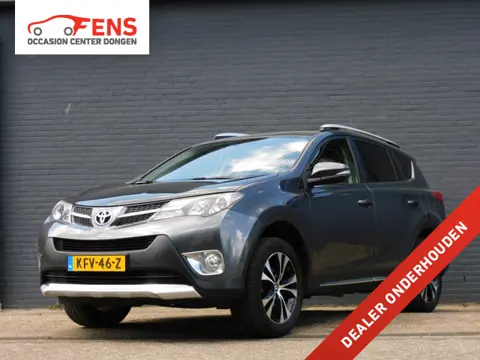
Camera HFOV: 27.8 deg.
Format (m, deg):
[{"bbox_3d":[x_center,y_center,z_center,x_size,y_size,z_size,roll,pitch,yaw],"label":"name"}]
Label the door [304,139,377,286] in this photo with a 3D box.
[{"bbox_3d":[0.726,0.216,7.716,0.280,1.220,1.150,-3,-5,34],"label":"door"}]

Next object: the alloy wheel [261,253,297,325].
[{"bbox_3d":[0.211,0.766,6.876,0.190,0.490,0.490,-3,-5,34],"label":"alloy wheel"}]

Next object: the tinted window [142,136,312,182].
[{"bbox_3d":[-0.118,-0.171,7.901,1.410,0.140,0.900,-3,22,34],"label":"tinted window"}]

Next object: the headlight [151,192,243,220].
[{"bbox_3d":[-0.295,0.187,6.546,0.460,0.200,0.480,-3,-5,34],"label":"headlight"}]

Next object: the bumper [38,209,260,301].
[{"bbox_3d":[-0.804,0.532,6.819,1.800,0.590,0.630,-3,-5,34],"label":"bumper"}]

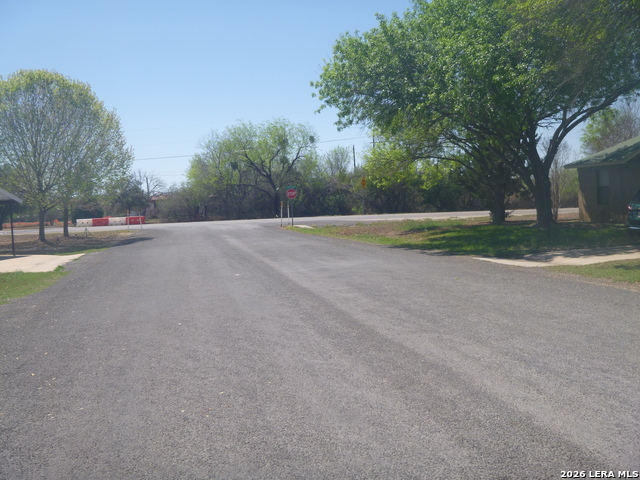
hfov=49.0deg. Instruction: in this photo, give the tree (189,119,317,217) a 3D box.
[{"bbox_3d":[-7.494,-8.049,78.000,13.600,10.700,12.000,-2,3,-5],"label":"tree"}]

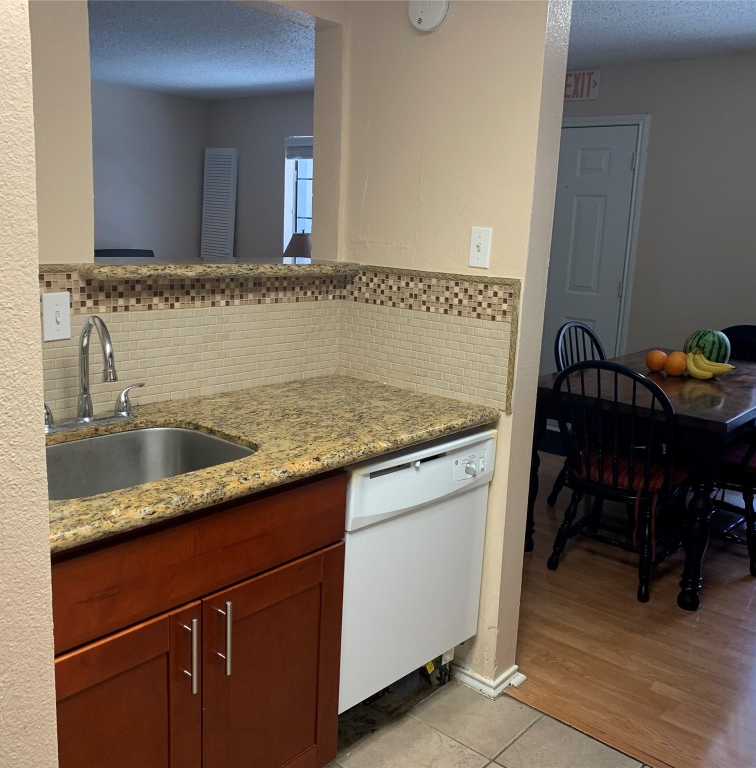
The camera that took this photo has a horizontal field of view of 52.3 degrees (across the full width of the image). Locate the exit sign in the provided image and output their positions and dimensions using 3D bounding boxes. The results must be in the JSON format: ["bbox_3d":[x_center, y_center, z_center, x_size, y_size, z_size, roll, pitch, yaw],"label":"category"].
[{"bbox_3d":[1.308,-1.956,5.048,0.305,0.188,0.025,12,15,40],"label":"exit sign"}]

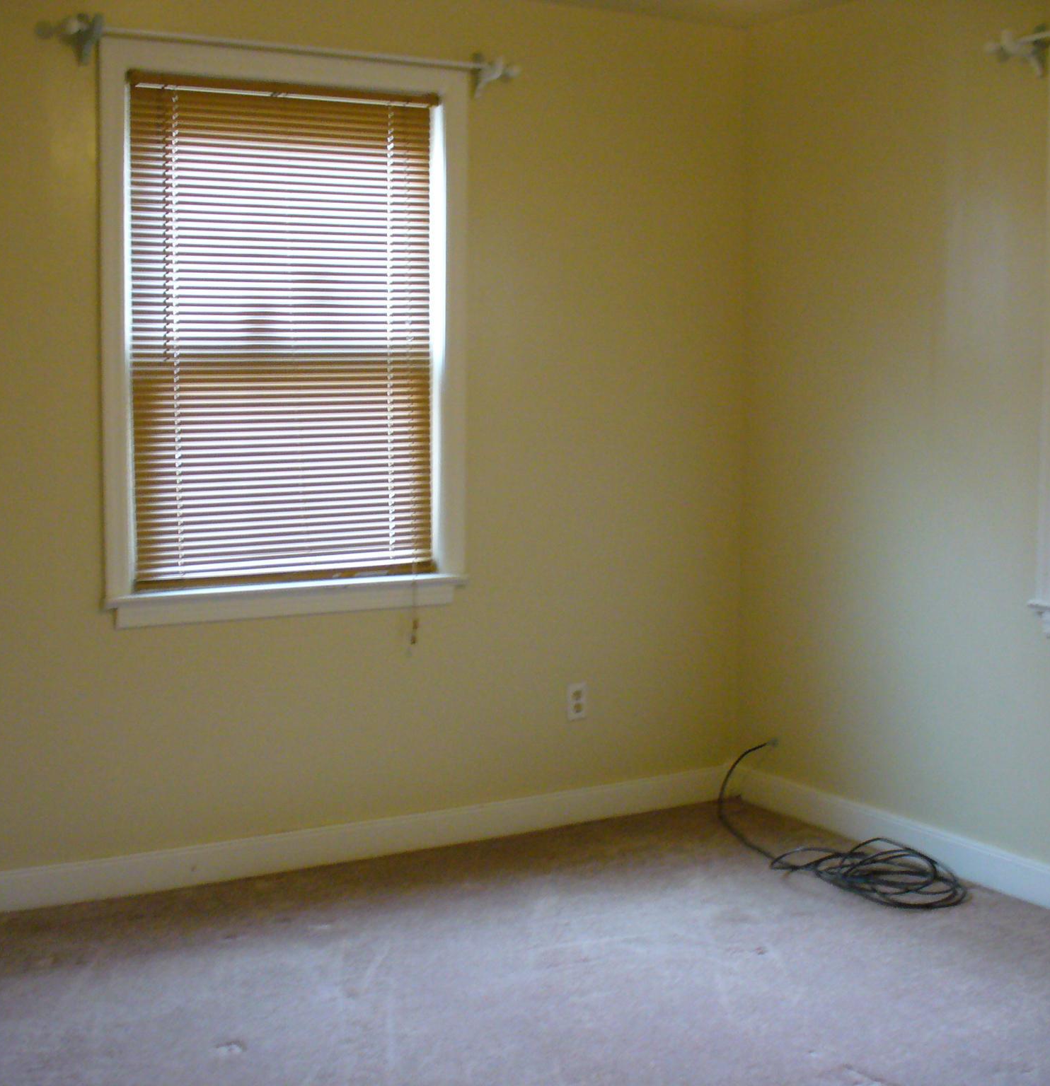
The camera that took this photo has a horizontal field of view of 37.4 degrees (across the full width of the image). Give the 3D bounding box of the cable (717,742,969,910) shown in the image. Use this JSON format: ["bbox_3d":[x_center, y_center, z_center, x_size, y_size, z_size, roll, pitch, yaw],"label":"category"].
[{"bbox_3d":[0.839,0.776,4.331,0.390,0.210,0.980,-3,7,-30],"label":"cable"}]

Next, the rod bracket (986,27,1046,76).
[{"bbox_3d":[1.201,-1.203,3.798,0.110,0.105,0.090,-3,7,-30],"label":"rod bracket"}]

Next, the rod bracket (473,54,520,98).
[{"bbox_3d":[-0.073,-1.281,4.260,0.090,0.105,0.110,-3,7,-30],"label":"rod bracket"}]

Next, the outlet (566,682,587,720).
[{"bbox_3d":[0.159,0.477,4.630,0.070,0.114,0.010,-3,7,-30],"label":"outlet"}]

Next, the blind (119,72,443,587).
[{"bbox_3d":[-0.620,-0.548,4.111,0.865,1.310,0.040,-3,7,-30],"label":"blind"}]

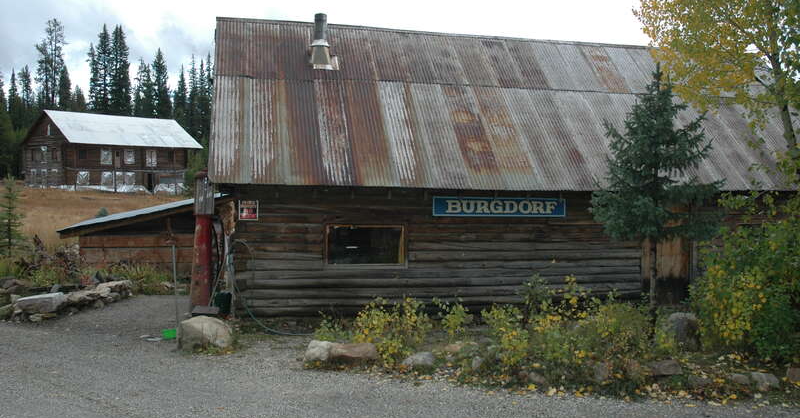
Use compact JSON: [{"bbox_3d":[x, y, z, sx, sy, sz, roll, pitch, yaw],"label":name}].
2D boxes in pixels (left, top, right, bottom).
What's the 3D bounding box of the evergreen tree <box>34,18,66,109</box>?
[{"bbox_3d":[-47.805,-15.183,82.000,4.300,22.020,4.300,0,0,0],"label":"evergreen tree"}]

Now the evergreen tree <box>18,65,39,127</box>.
[{"bbox_3d":[-52.053,-12.120,84.000,2.900,15.970,2.900,0,0,0],"label":"evergreen tree"}]

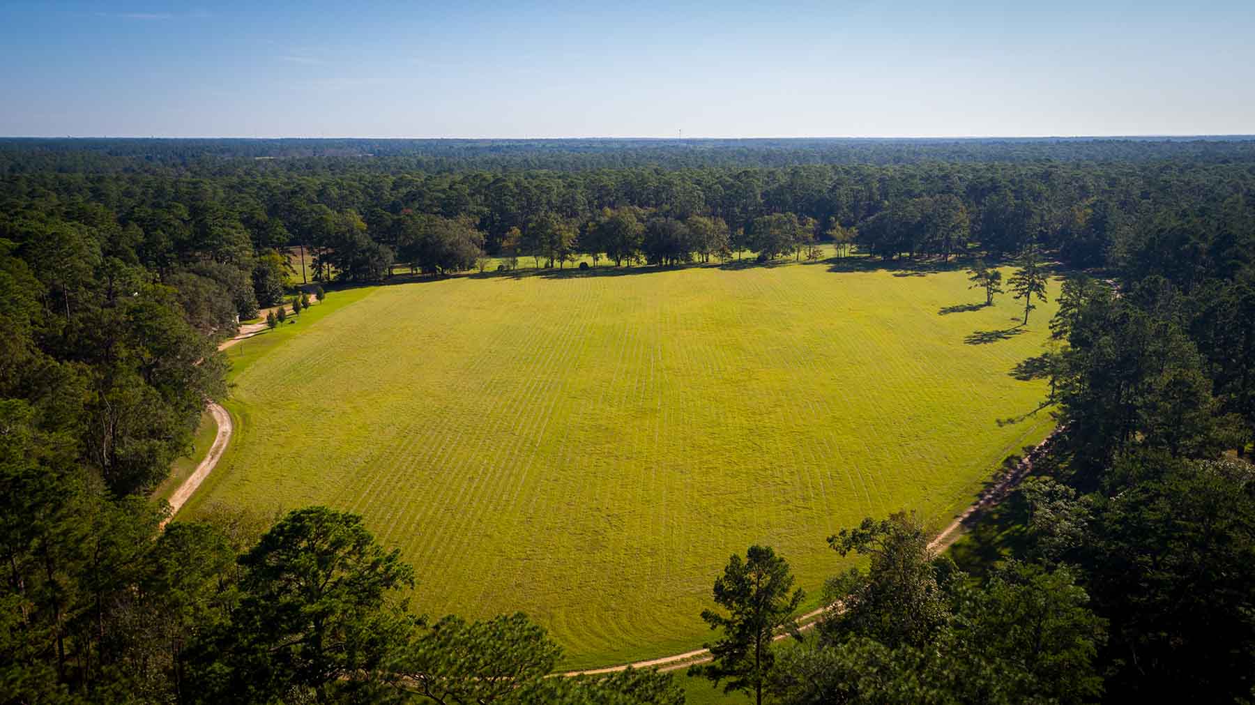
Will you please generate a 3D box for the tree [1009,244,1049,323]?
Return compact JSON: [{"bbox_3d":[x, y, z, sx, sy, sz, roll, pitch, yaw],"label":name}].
[{"bbox_3d":[117.550,-19.670,233.570,11.760,23.600,11.410,0,15,0],"label":"tree"}]

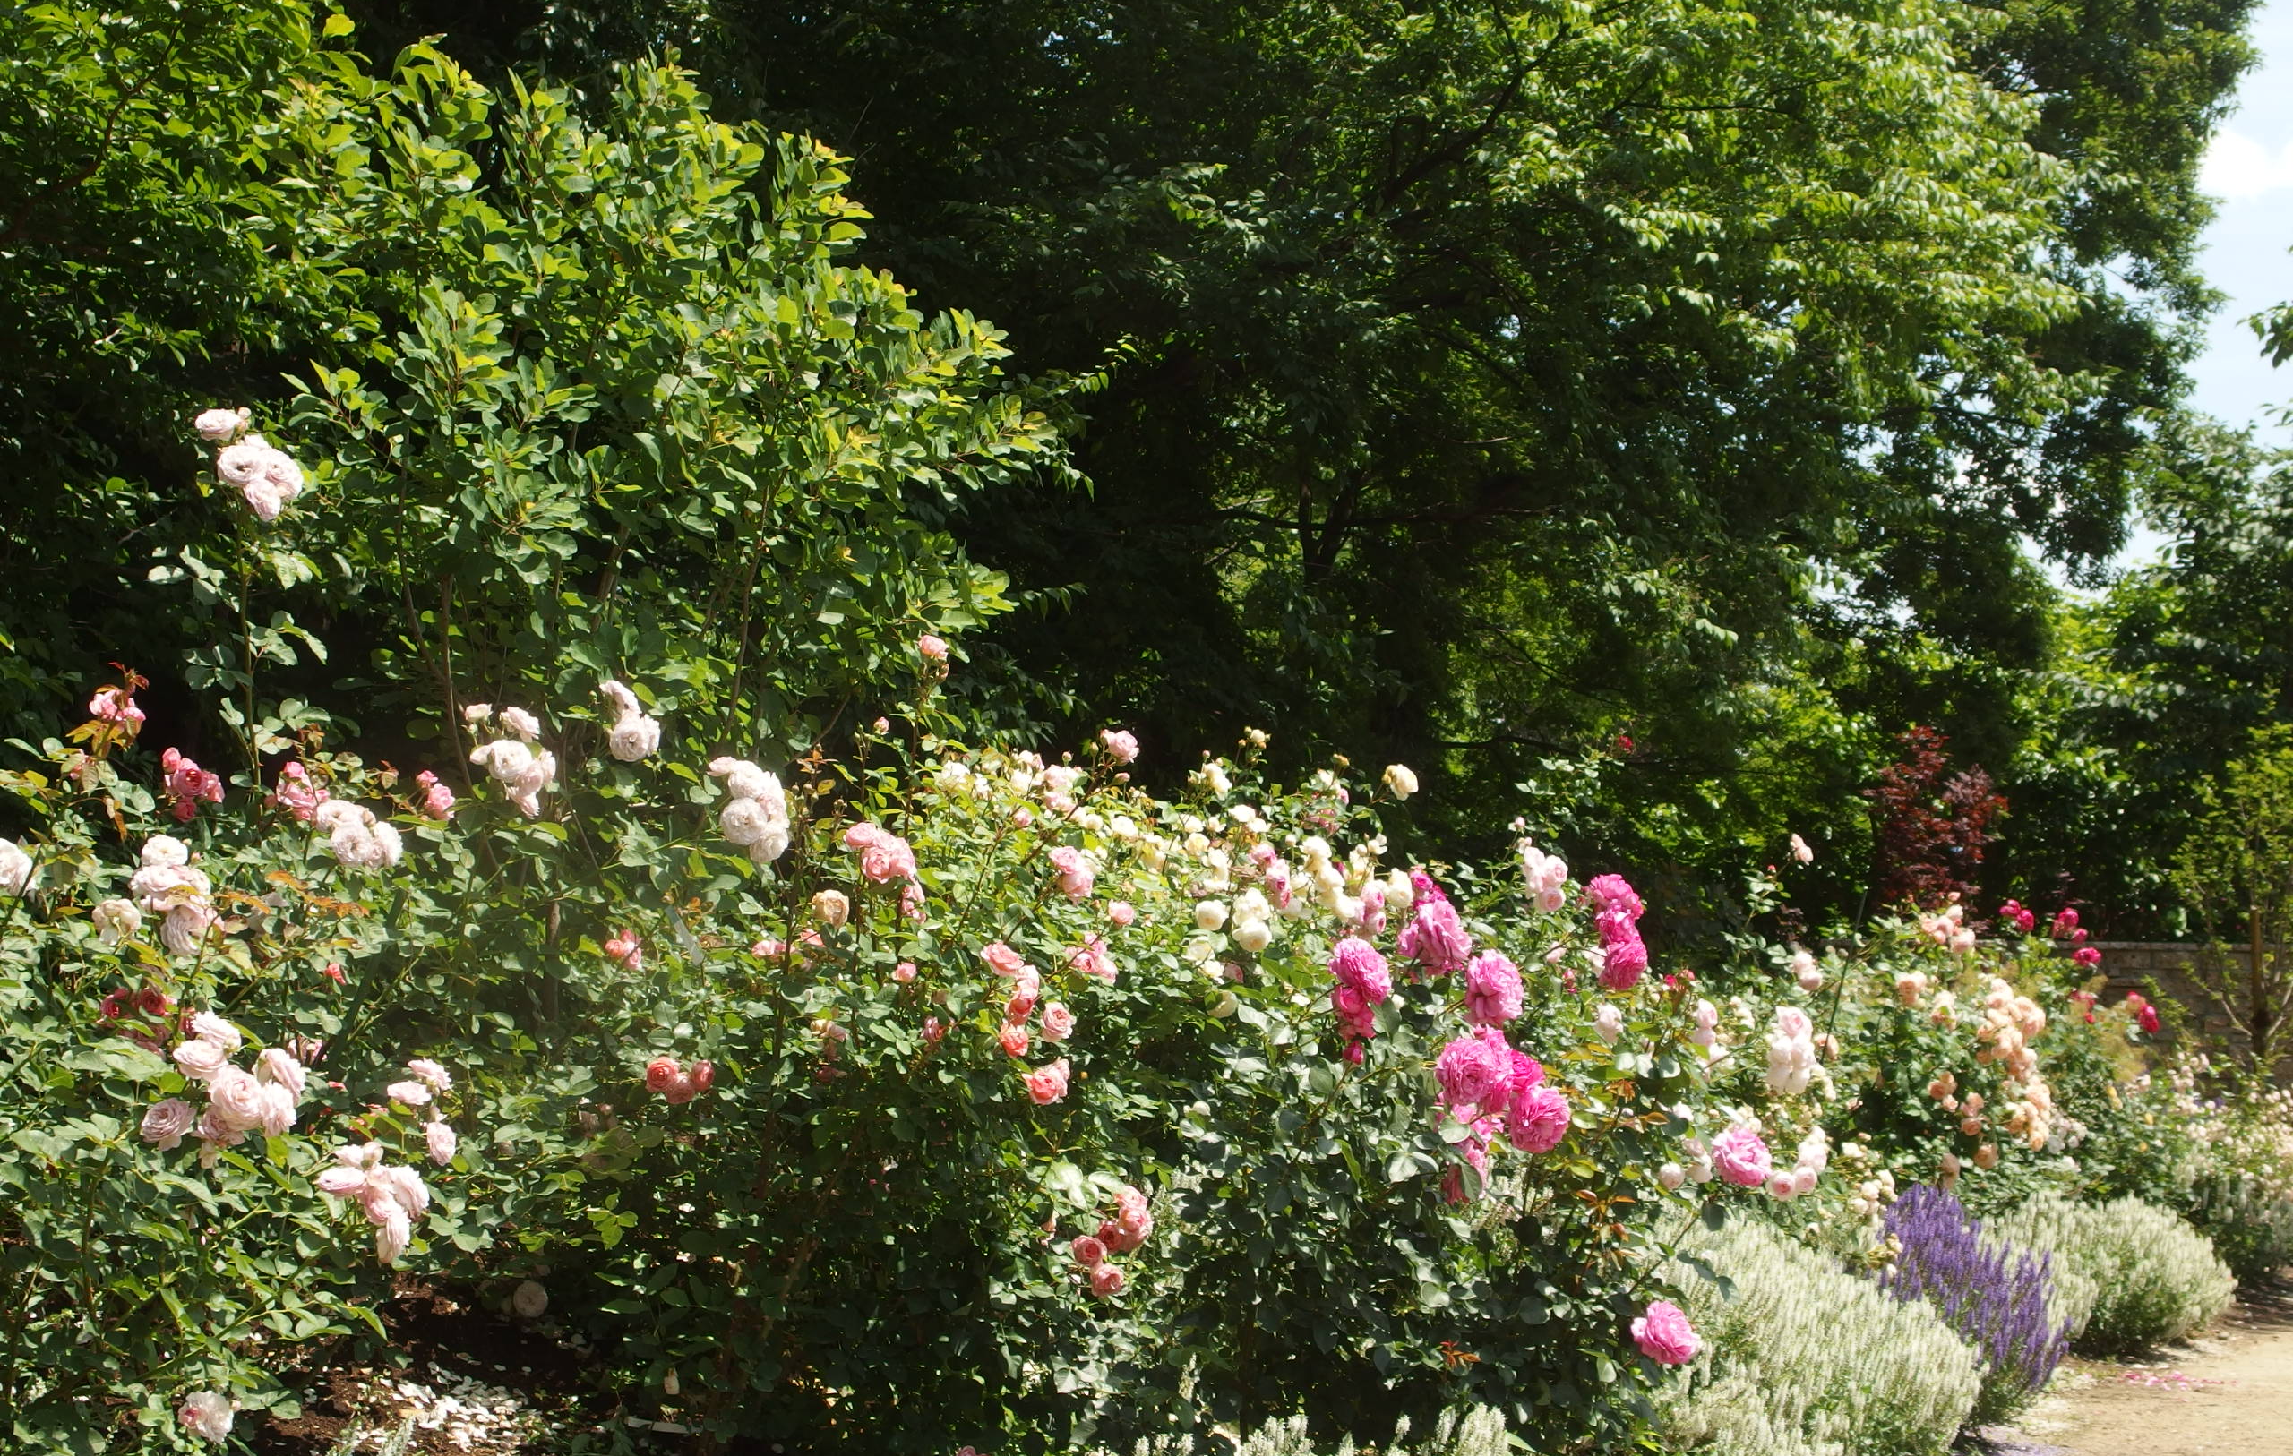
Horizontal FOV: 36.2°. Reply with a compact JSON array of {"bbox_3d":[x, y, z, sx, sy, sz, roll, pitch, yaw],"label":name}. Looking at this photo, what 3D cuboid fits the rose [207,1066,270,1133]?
[{"bbox_3d":[-1.449,0.593,5.600,0.100,0.109,0.089,1,-2,-29],"label":"rose"}]

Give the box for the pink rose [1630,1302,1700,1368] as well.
[{"bbox_3d":[0.830,0.966,5.600,0.114,0.106,0.093,0,-1,-12],"label":"pink rose"}]

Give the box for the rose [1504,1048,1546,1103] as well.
[{"bbox_3d":[0.662,0.610,6.150,0.094,0.094,0.080,0,-1,-14],"label":"rose"}]

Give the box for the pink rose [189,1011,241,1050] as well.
[{"bbox_3d":[-1.565,0.510,5.900,0.087,0.066,0.074,0,-1,5],"label":"pink rose"}]

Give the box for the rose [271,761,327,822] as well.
[{"bbox_3d":[-1.496,0.112,6.200,0.098,0.108,0.087,0,-1,-14],"label":"rose"}]

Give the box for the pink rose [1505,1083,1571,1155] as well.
[{"bbox_3d":[0.674,0.674,6.050,0.111,0.123,0.105,0,-1,-4],"label":"pink rose"}]

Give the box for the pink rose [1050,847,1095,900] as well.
[{"bbox_3d":[-0.144,0.275,6.700,0.086,0.103,0.080,0,-1,-11],"label":"pink rose"}]

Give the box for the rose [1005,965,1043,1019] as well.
[{"bbox_3d":[-0.225,0.485,6.450,0.072,0.099,0.084,0,-1,-12],"label":"rose"}]

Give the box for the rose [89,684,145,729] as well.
[{"bbox_3d":[-1.788,-0.036,6.100,0.100,0.075,0.085,0,-1,-6],"label":"rose"}]

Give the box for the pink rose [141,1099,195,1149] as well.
[{"bbox_3d":[-1.548,0.626,5.550,0.085,0.082,0.071,0,-1,4],"label":"pink rose"}]

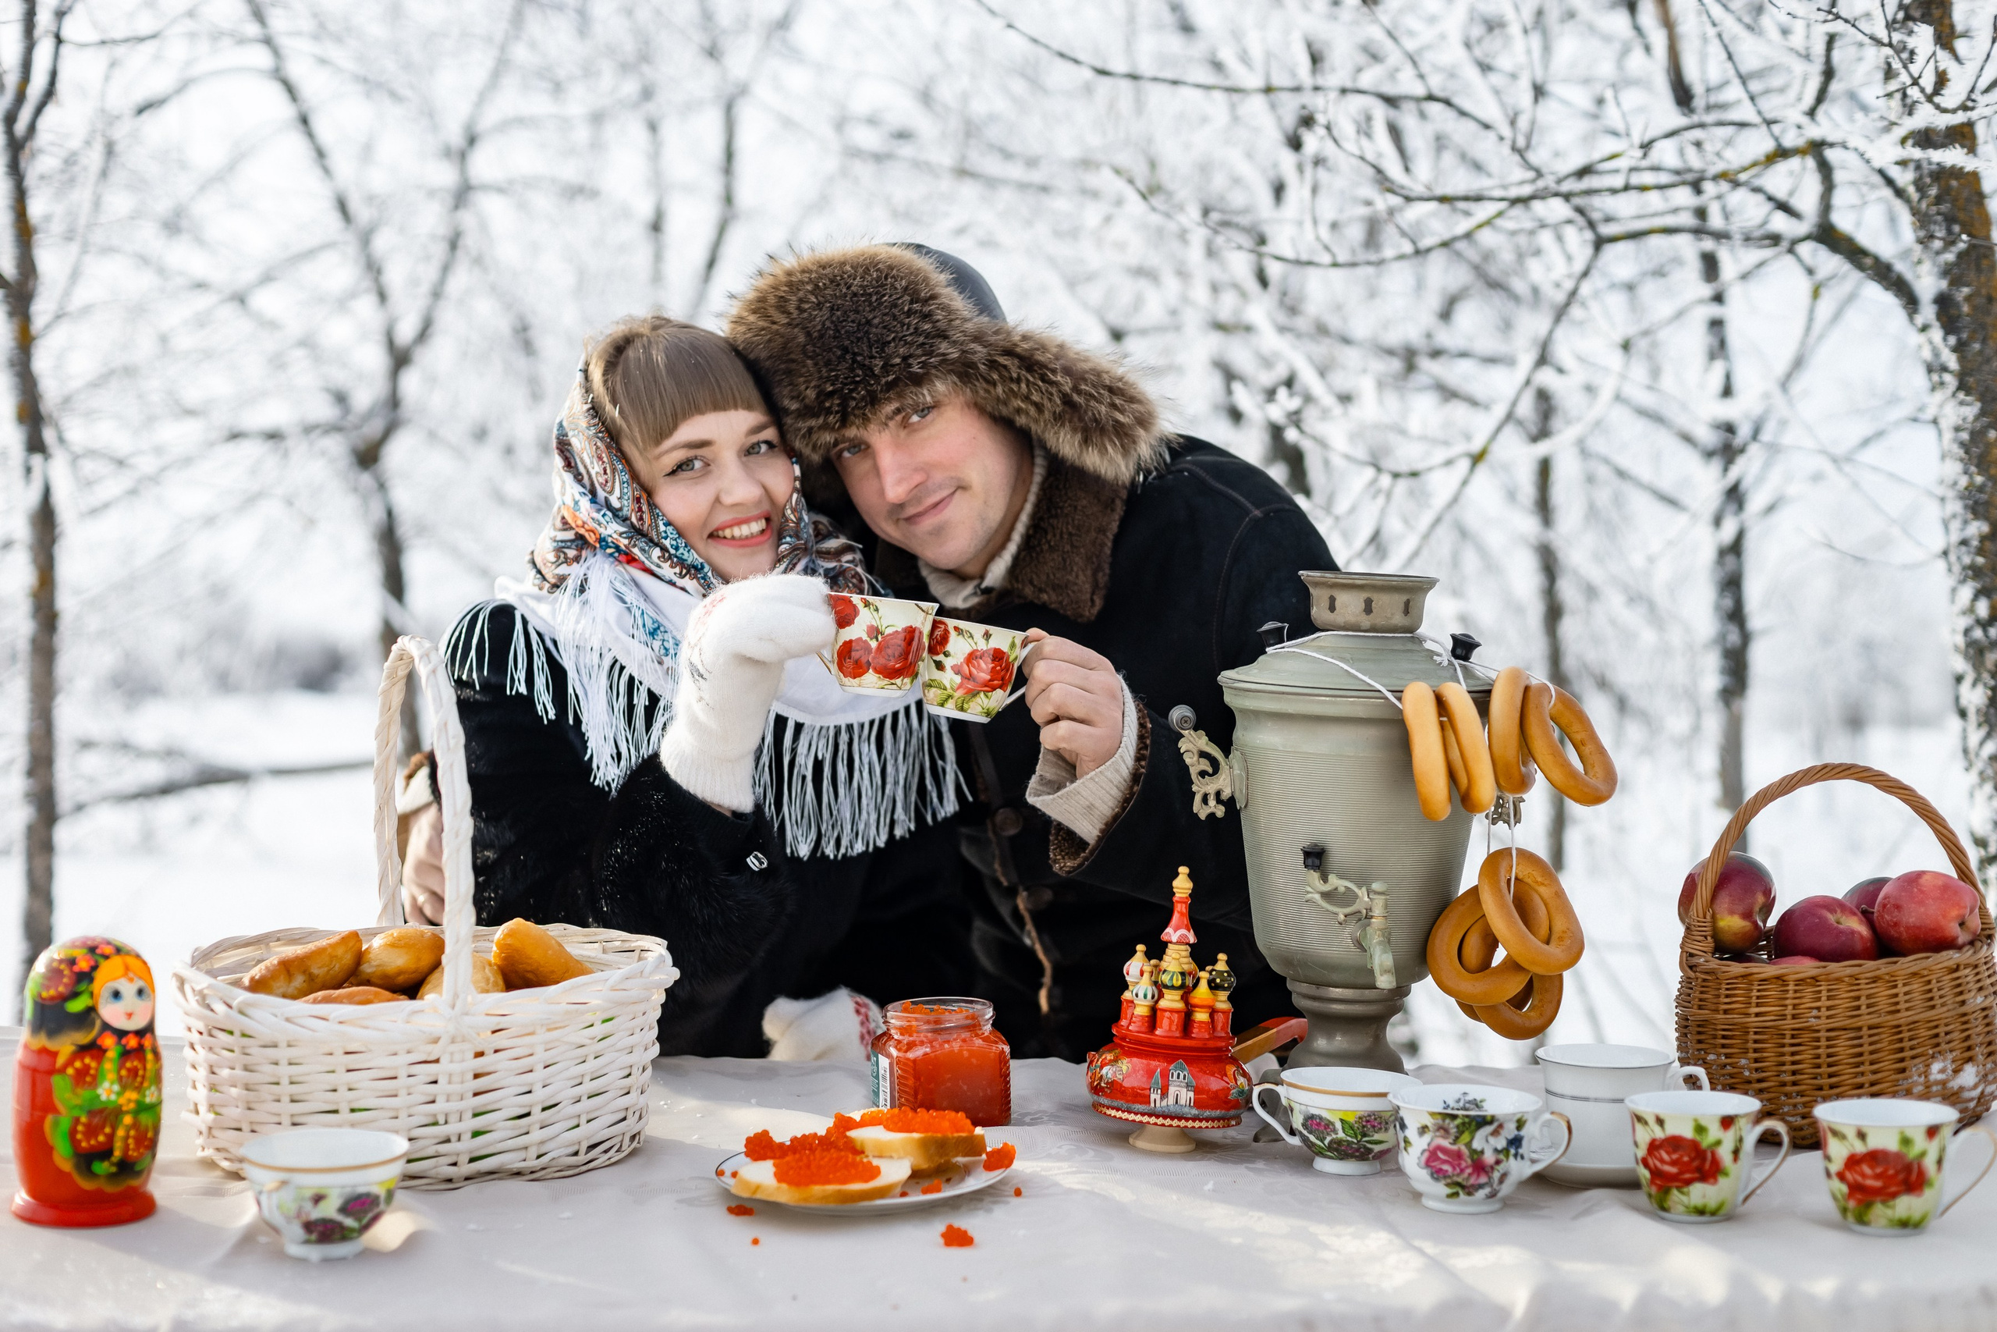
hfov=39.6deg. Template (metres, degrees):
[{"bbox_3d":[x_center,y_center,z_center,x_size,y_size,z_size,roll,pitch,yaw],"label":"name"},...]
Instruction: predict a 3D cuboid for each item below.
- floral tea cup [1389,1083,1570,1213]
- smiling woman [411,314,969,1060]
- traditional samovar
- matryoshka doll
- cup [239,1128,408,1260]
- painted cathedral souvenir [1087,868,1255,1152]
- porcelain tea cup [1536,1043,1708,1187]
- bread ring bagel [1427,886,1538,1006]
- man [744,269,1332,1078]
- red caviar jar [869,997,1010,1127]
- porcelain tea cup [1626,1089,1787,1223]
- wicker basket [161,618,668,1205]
[{"bbox_3d":[0.305,0.304,1.761,0.115,0.073,0.097,1,2,0],"label":"floral tea cup"},{"bbox_3d":[-0.235,0.369,2.235,0.560,1.310,0.660,-1,2,-15],"label":"smiling woman"},{"bbox_3d":[0.257,0.131,1.972,0.262,0.390,0.225,0,2,-6],"label":"traditional samovar"},{"bbox_3d":[-0.562,0.252,1.702,0.087,0.168,0.087,2,3,37],"label":"matryoshka doll"},{"bbox_3d":[-0.395,0.310,1.604,0.094,0.058,0.112,0,2,10],"label":"cup"},{"bbox_3d":[0.121,0.238,1.925,0.115,0.195,0.113,3,2,-3],"label":"painted cathedral souvenir"},{"bbox_3d":[0.417,0.301,1.852,0.115,0.078,0.091,1,2,0],"label":"porcelain tea cup"},{"bbox_3d":[0.347,0.197,1.970,0.092,0.092,0.024,0,7,-13],"label":"bread ring bagel"},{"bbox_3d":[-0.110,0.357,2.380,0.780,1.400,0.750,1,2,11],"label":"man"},{"bbox_3d":[-0.041,0.288,2.017,0.086,0.080,0.086,0,2,-16],"label":"red caviar jar"},{"bbox_3d":[0.434,0.302,1.687,0.101,0.069,0.081,1,2,29],"label":"porcelain tea cup"},{"bbox_3d":[-0.389,0.160,1.878,0.335,0.345,0.260,0,2,-13],"label":"wicker basket"}]

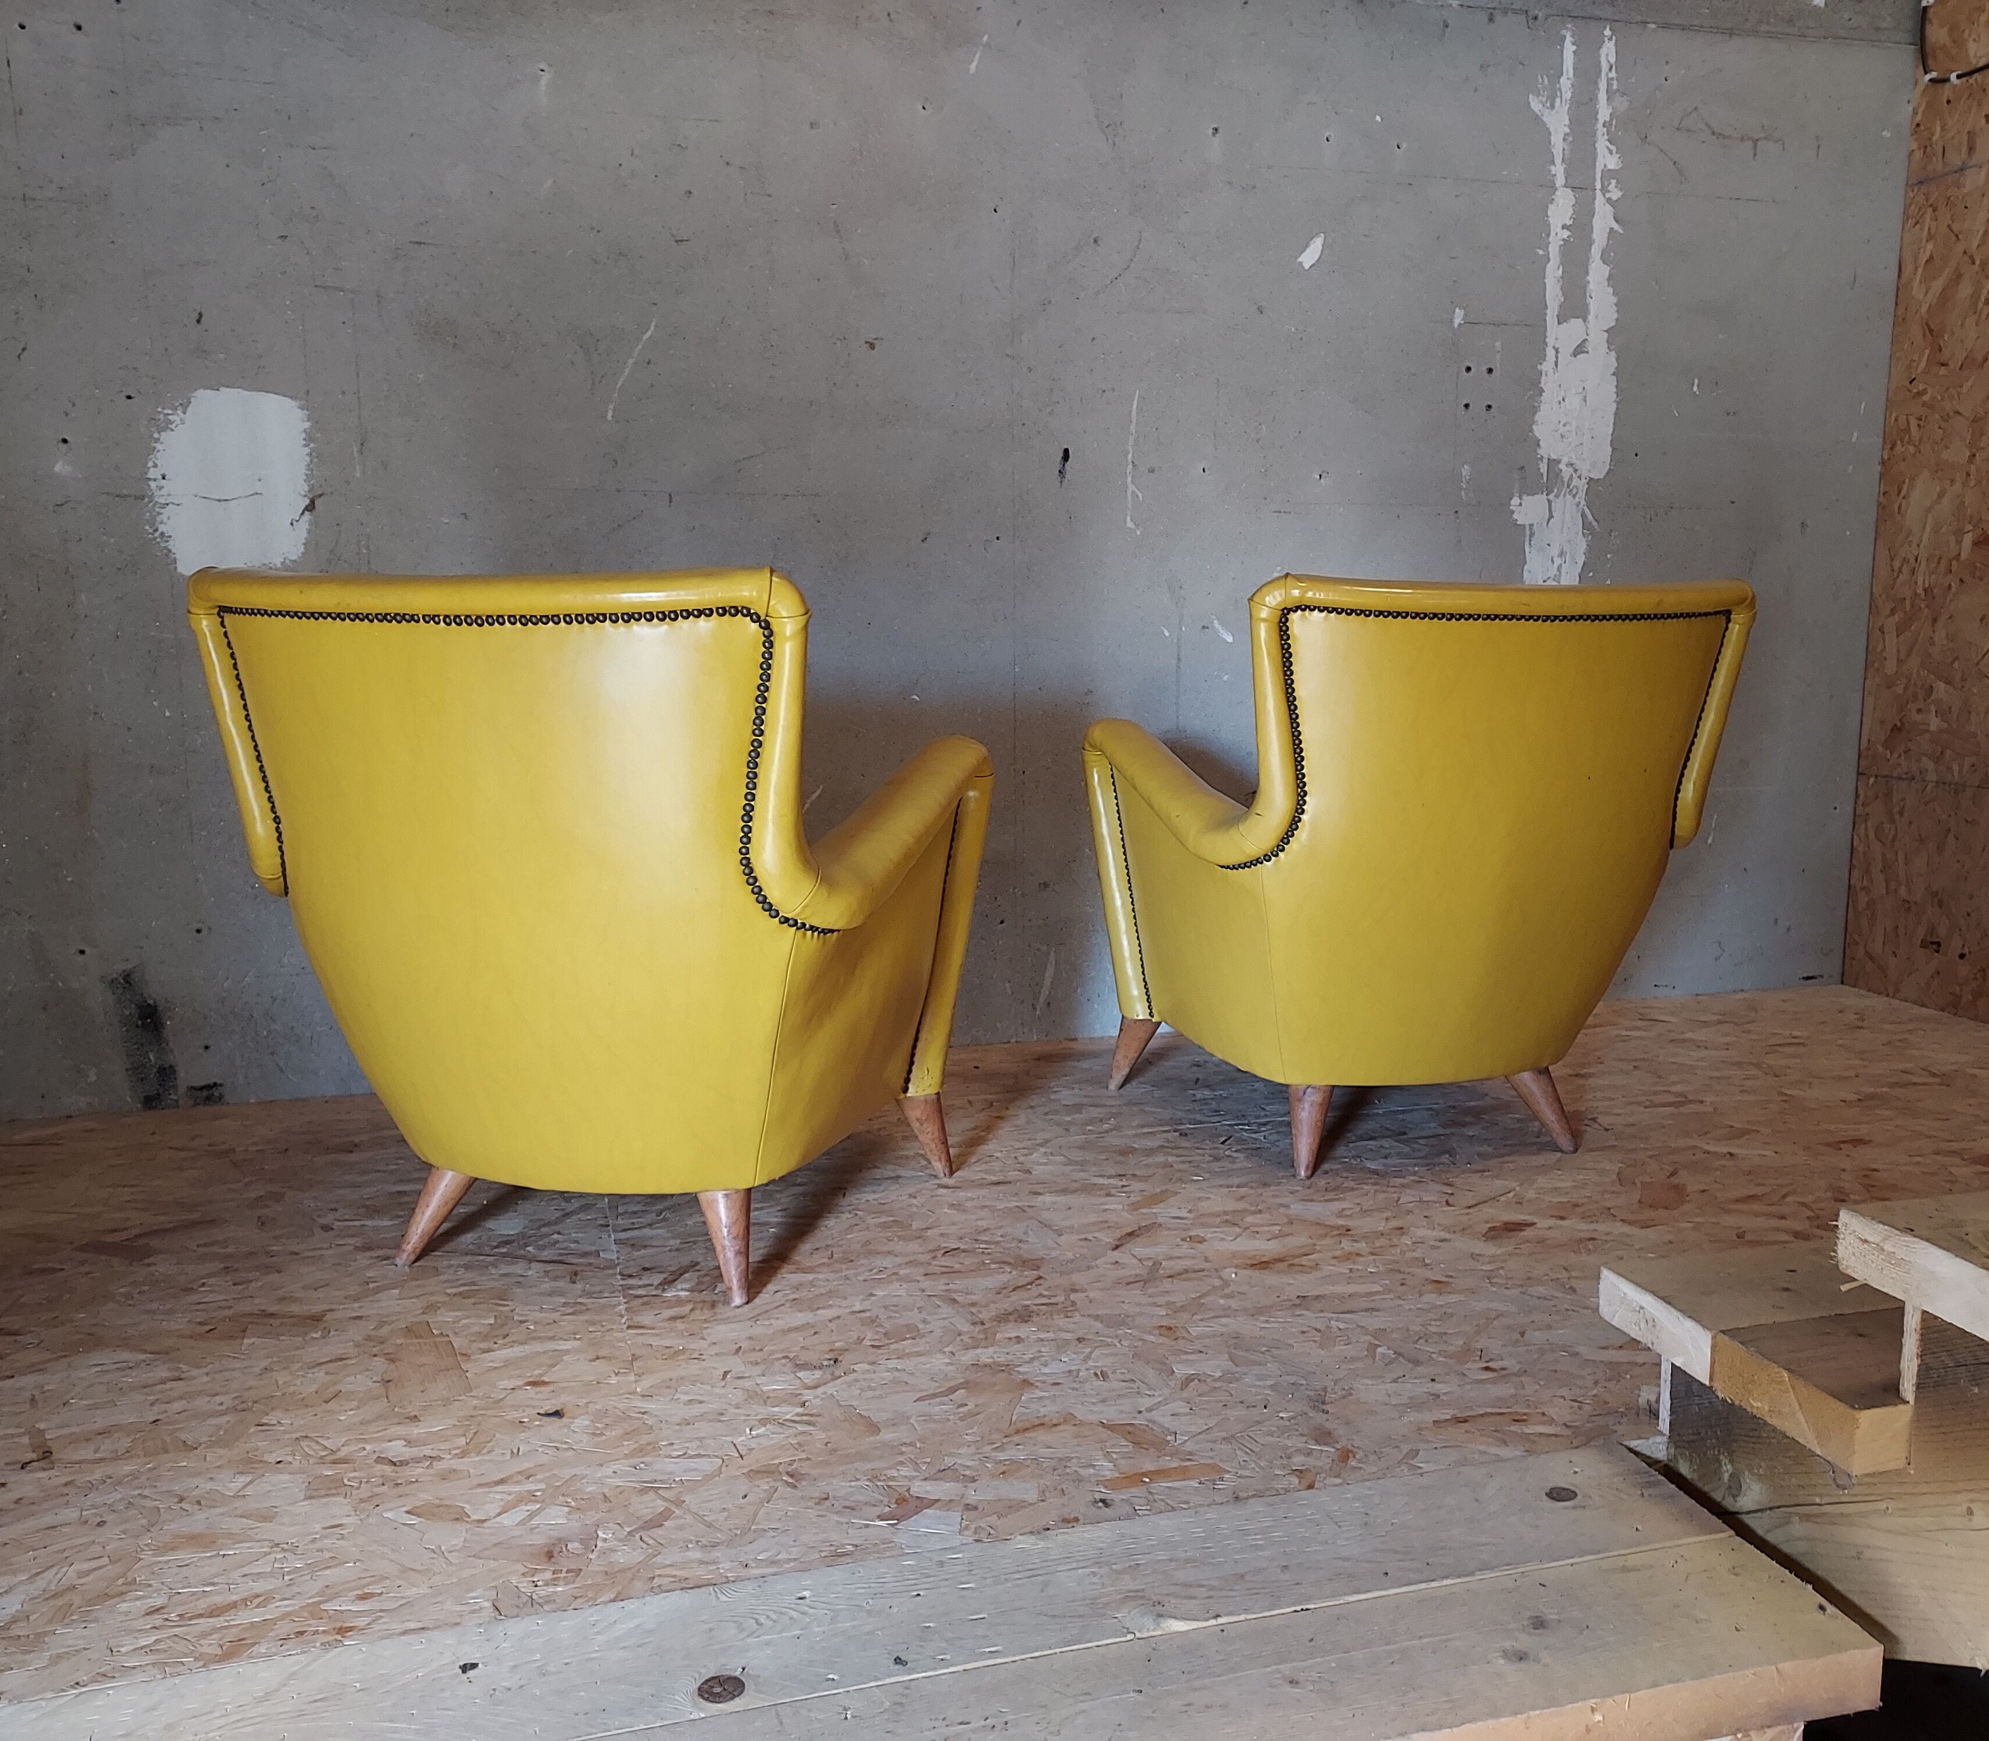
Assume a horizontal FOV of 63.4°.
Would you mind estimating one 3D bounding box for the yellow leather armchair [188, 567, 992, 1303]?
[{"bbox_3d":[-0.424,0.039,1.931,0.708,0.789,0.723,3,10,15],"label":"yellow leather armchair"}]

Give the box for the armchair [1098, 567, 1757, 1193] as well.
[{"bbox_3d":[0.557,-0.022,2.318,0.708,0.789,0.723,-2,10,-14],"label":"armchair"}]

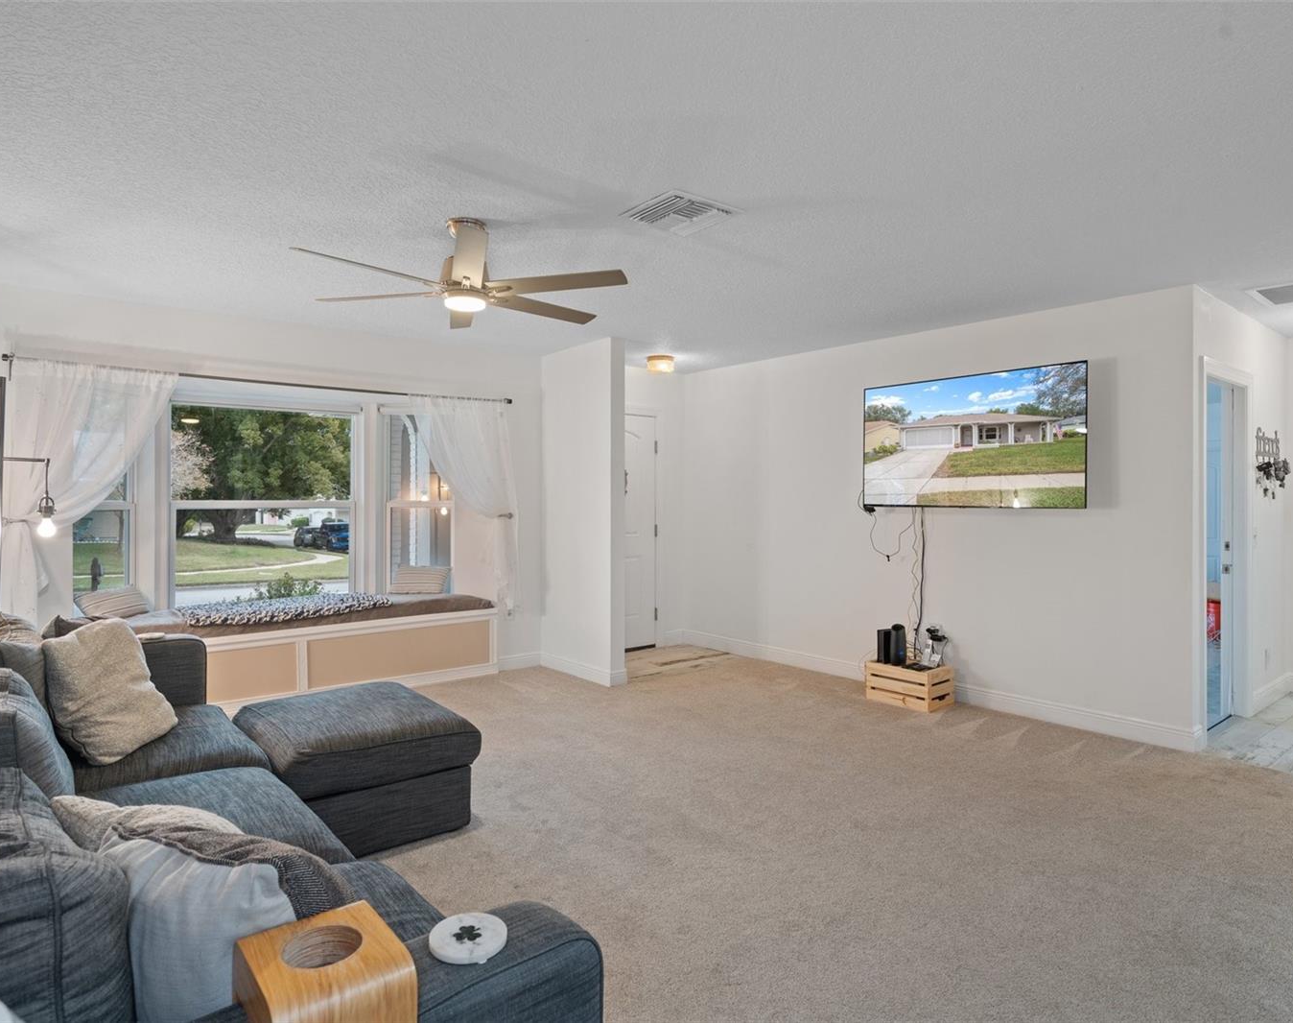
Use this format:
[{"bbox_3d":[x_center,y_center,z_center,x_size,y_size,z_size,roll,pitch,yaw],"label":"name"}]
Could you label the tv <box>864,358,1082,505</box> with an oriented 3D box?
[{"bbox_3d":[2.036,-0.443,4.614,0.065,0.830,1.420,-1,1,-42],"label":"tv"}]

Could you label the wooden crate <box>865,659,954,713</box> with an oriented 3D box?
[{"bbox_3d":[1.739,1.128,4.778,0.311,0.245,0.444,-1,1,-41],"label":"wooden crate"}]

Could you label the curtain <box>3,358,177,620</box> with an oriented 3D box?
[{"bbox_3d":[-2.976,-0.080,3.912,0.740,1.459,0.122,-1,1,-41],"label":"curtain"}]

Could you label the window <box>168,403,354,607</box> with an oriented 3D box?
[{"bbox_3d":[-2.762,-0.048,5.294,1.234,1.428,0.082,-1,1,-41],"label":"window"}]

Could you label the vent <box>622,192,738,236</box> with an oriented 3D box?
[{"bbox_3d":[0.138,-1.198,2.956,0.357,0.031,0.342,-1,1,-41],"label":"vent"}]

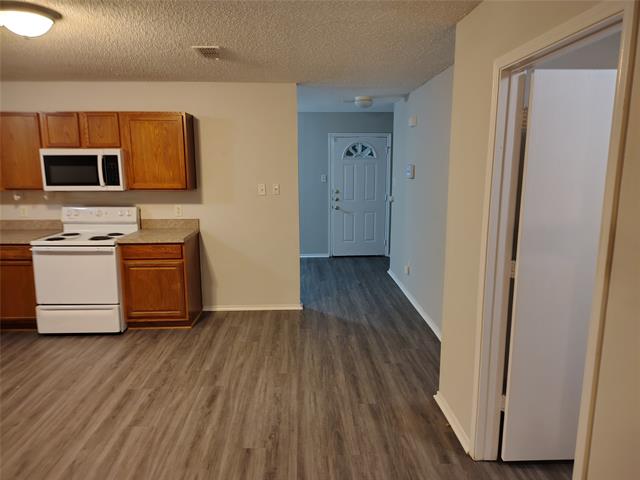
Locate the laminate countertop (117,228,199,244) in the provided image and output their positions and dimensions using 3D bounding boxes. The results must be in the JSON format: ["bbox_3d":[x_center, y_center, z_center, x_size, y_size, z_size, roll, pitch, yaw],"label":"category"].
[{"bbox_3d":[-1.599,-0.029,4.497,0.629,0.040,0.639,0,10,-2],"label":"laminate countertop"}]

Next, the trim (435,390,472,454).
[{"bbox_3d":[0.827,1.129,2.819,0.024,0.075,0.635,0,10,-2],"label":"trim"}]

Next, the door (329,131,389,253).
[{"bbox_3d":[0.683,-0.747,7.649,1.053,2.113,0.120,0,10,-2],"label":"door"}]

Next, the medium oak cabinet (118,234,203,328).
[{"bbox_3d":[-1.602,0.421,4.583,0.617,0.876,0.624,0,10,-2],"label":"medium oak cabinet"}]

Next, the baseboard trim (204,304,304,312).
[{"bbox_3d":[-0.750,0.757,4.979,1.108,0.073,0.023,0,10,-2],"label":"baseboard trim"}]

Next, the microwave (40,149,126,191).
[{"bbox_3d":[-2.297,-0.705,4.467,0.757,0.400,0.400,0,10,-2],"label":"microwave"}]

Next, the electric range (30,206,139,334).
[{"bbox_3d":[-2.296,0.287,4.480,0.762,1.178,0.705,0,10,-2],"label":"electric range"}]

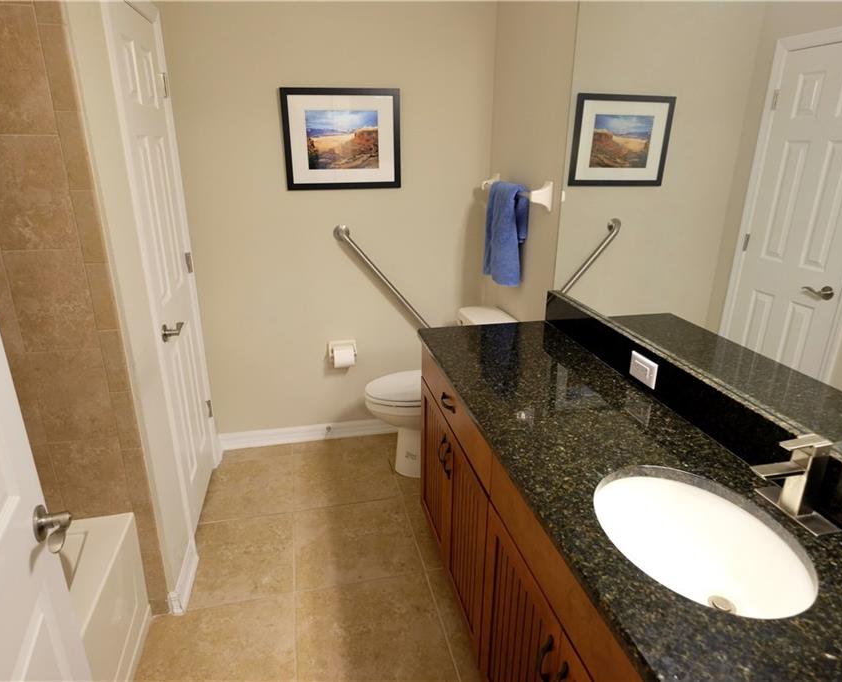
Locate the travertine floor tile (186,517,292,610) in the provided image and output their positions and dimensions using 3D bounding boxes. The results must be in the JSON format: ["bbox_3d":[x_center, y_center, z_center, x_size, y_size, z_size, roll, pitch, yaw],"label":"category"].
[{"bbox_3d":[-0.732,0.882,2.210,0.415,0.010,0.488,-4,20,-12],"label":"travertine floor tile"}]

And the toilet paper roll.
[{"bbox_3d":[-0.401,0.087,2.864,0.109,0.104,0.104,-4,20,-12],"label":"toilet paper roll"}]

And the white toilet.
[{"bbox_3d":[0.077,0.282,2.680,0.709,0.795,0.449,-4,20,-12],"label":"white toilet"}]

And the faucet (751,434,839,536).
[{"bbox_3d":[0.693,0.259,1.028,0.150,0.163,0.148,-4,20,-12],"label":"faucet"}]

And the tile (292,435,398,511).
[{"bbox_3d":[-0.395,0.677,2.773,0.504,0.010,0.534,-4,20,-12],"label":"tile"}]

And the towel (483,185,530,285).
[{"bbox_3d":[0.375,-0.476,2.423,0.082,0.417,0.395,-4,20,-12],"label":"towel"}]

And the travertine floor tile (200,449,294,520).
[{"bbox_3d":[-0.845,0.712,2.675,0.419,0.010,0.526,-4,20,-12],"label":"travertine floor tile"}]

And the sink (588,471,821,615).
[{"bbox_3d":[0.507,0.429,1.041,0.338,0.160,0.436,-4,20,-12],"label":"sink"}]

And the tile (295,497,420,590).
[{"bbox_3d":[-0.284,0.847,2.305,0.504,0.010,0.488,-4,20,-12],"label":"tile"}]

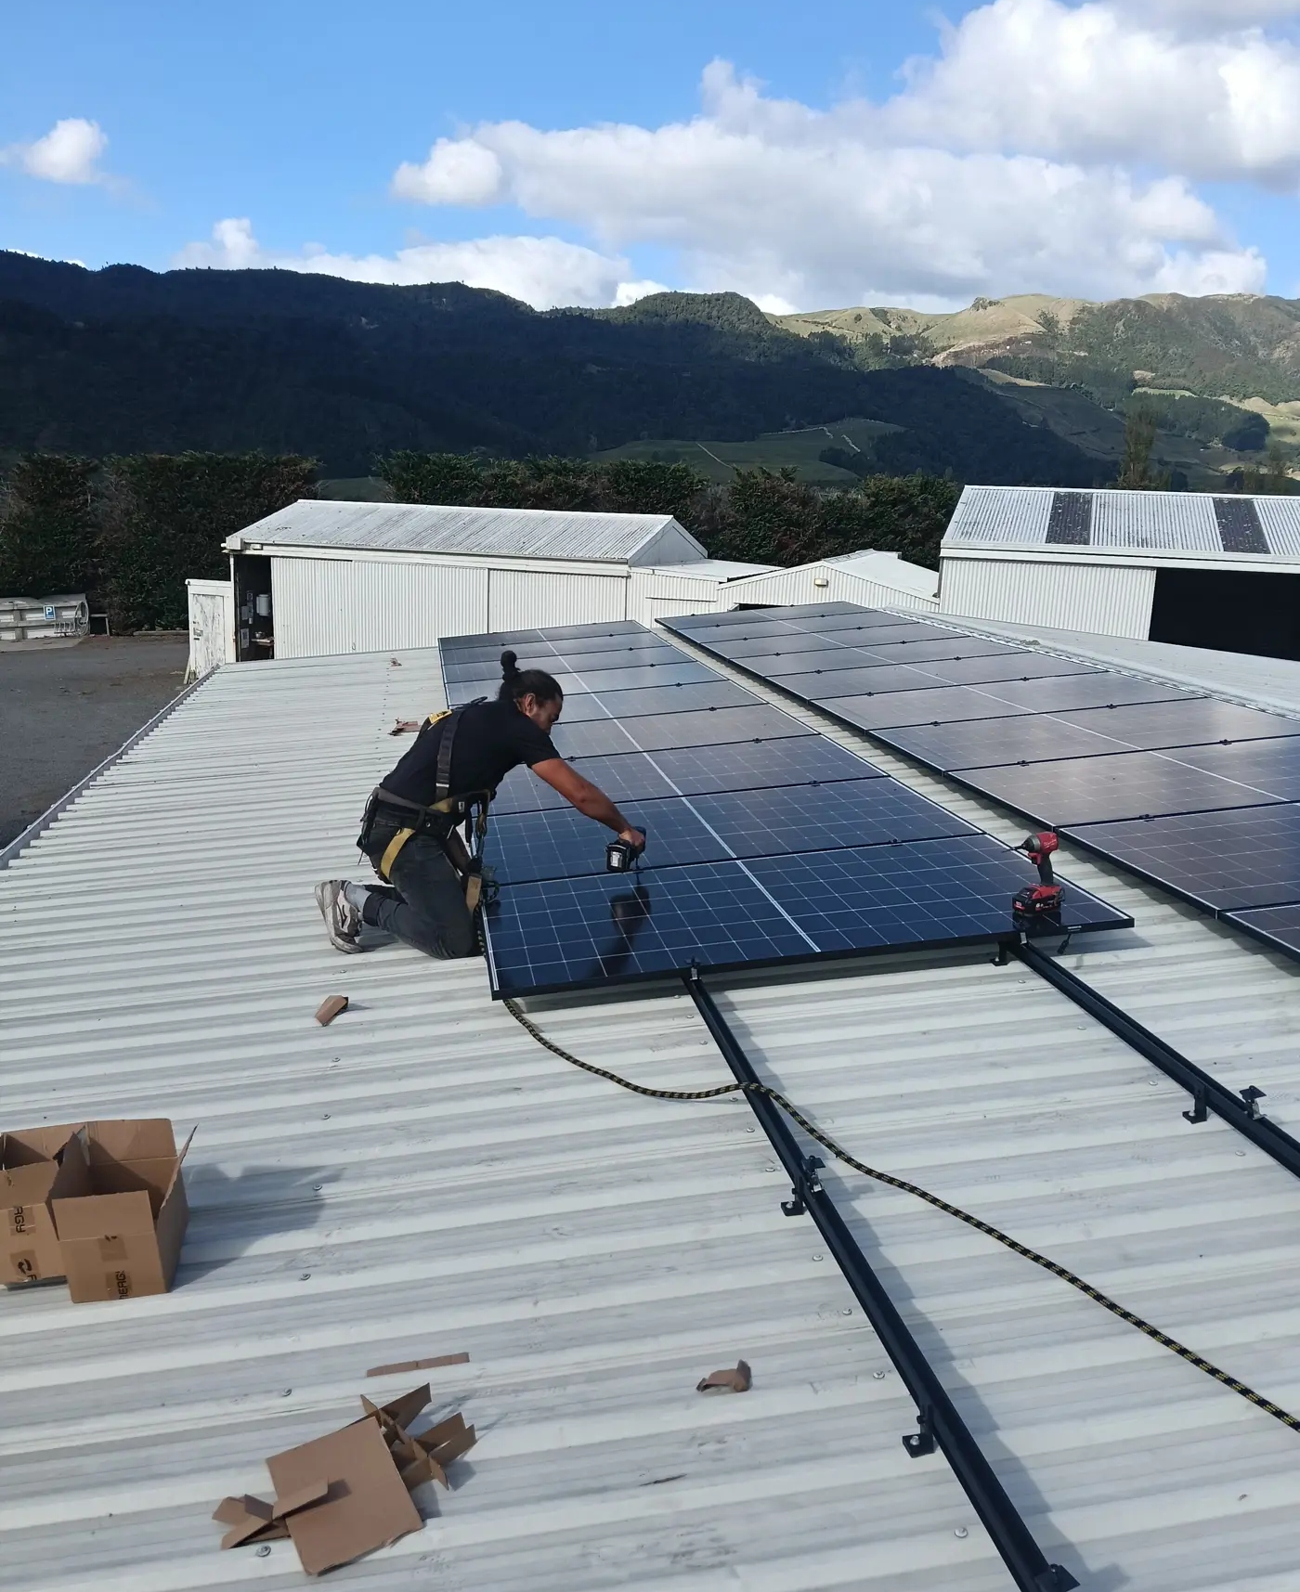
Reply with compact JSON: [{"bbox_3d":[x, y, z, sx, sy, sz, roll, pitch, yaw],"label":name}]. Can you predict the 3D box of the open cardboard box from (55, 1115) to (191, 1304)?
[{"bbox_3d":[-1.059,0.841,2.749,0.192,0.229,0.293,-6,13,-9],"label":"open cardboard box"}]

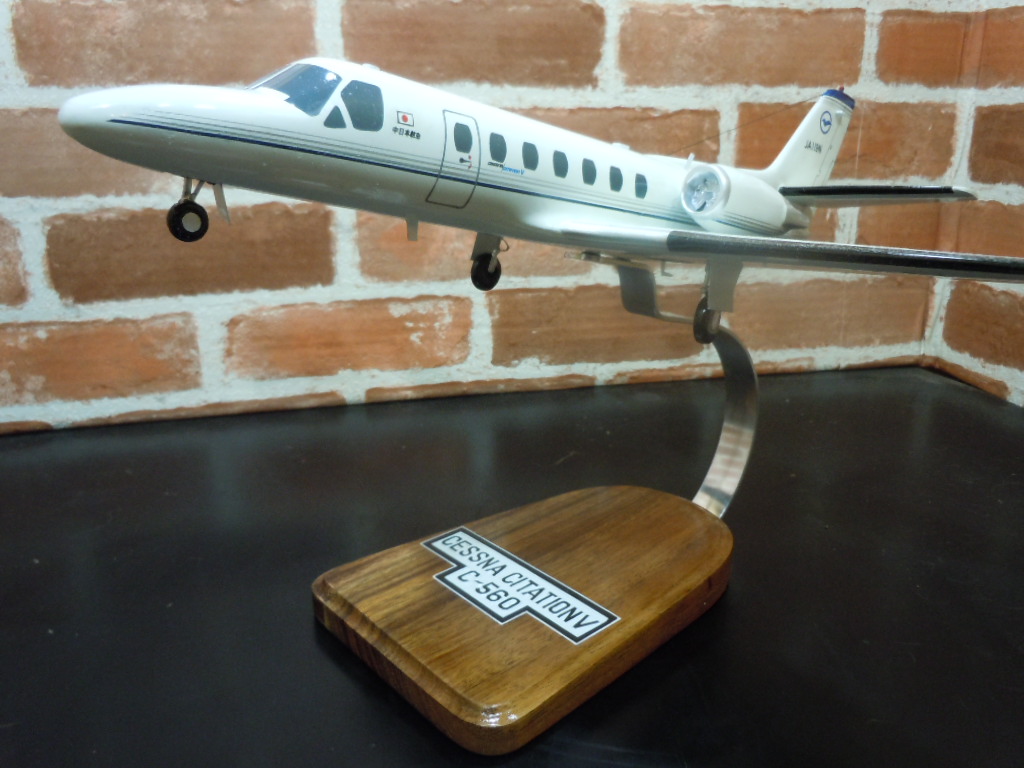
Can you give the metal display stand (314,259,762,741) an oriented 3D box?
[{"bbox_3d":[0.037,0.022,0.379,0.236,0.154,0.131,-15,23,-38],"label":"metal display stand"}]

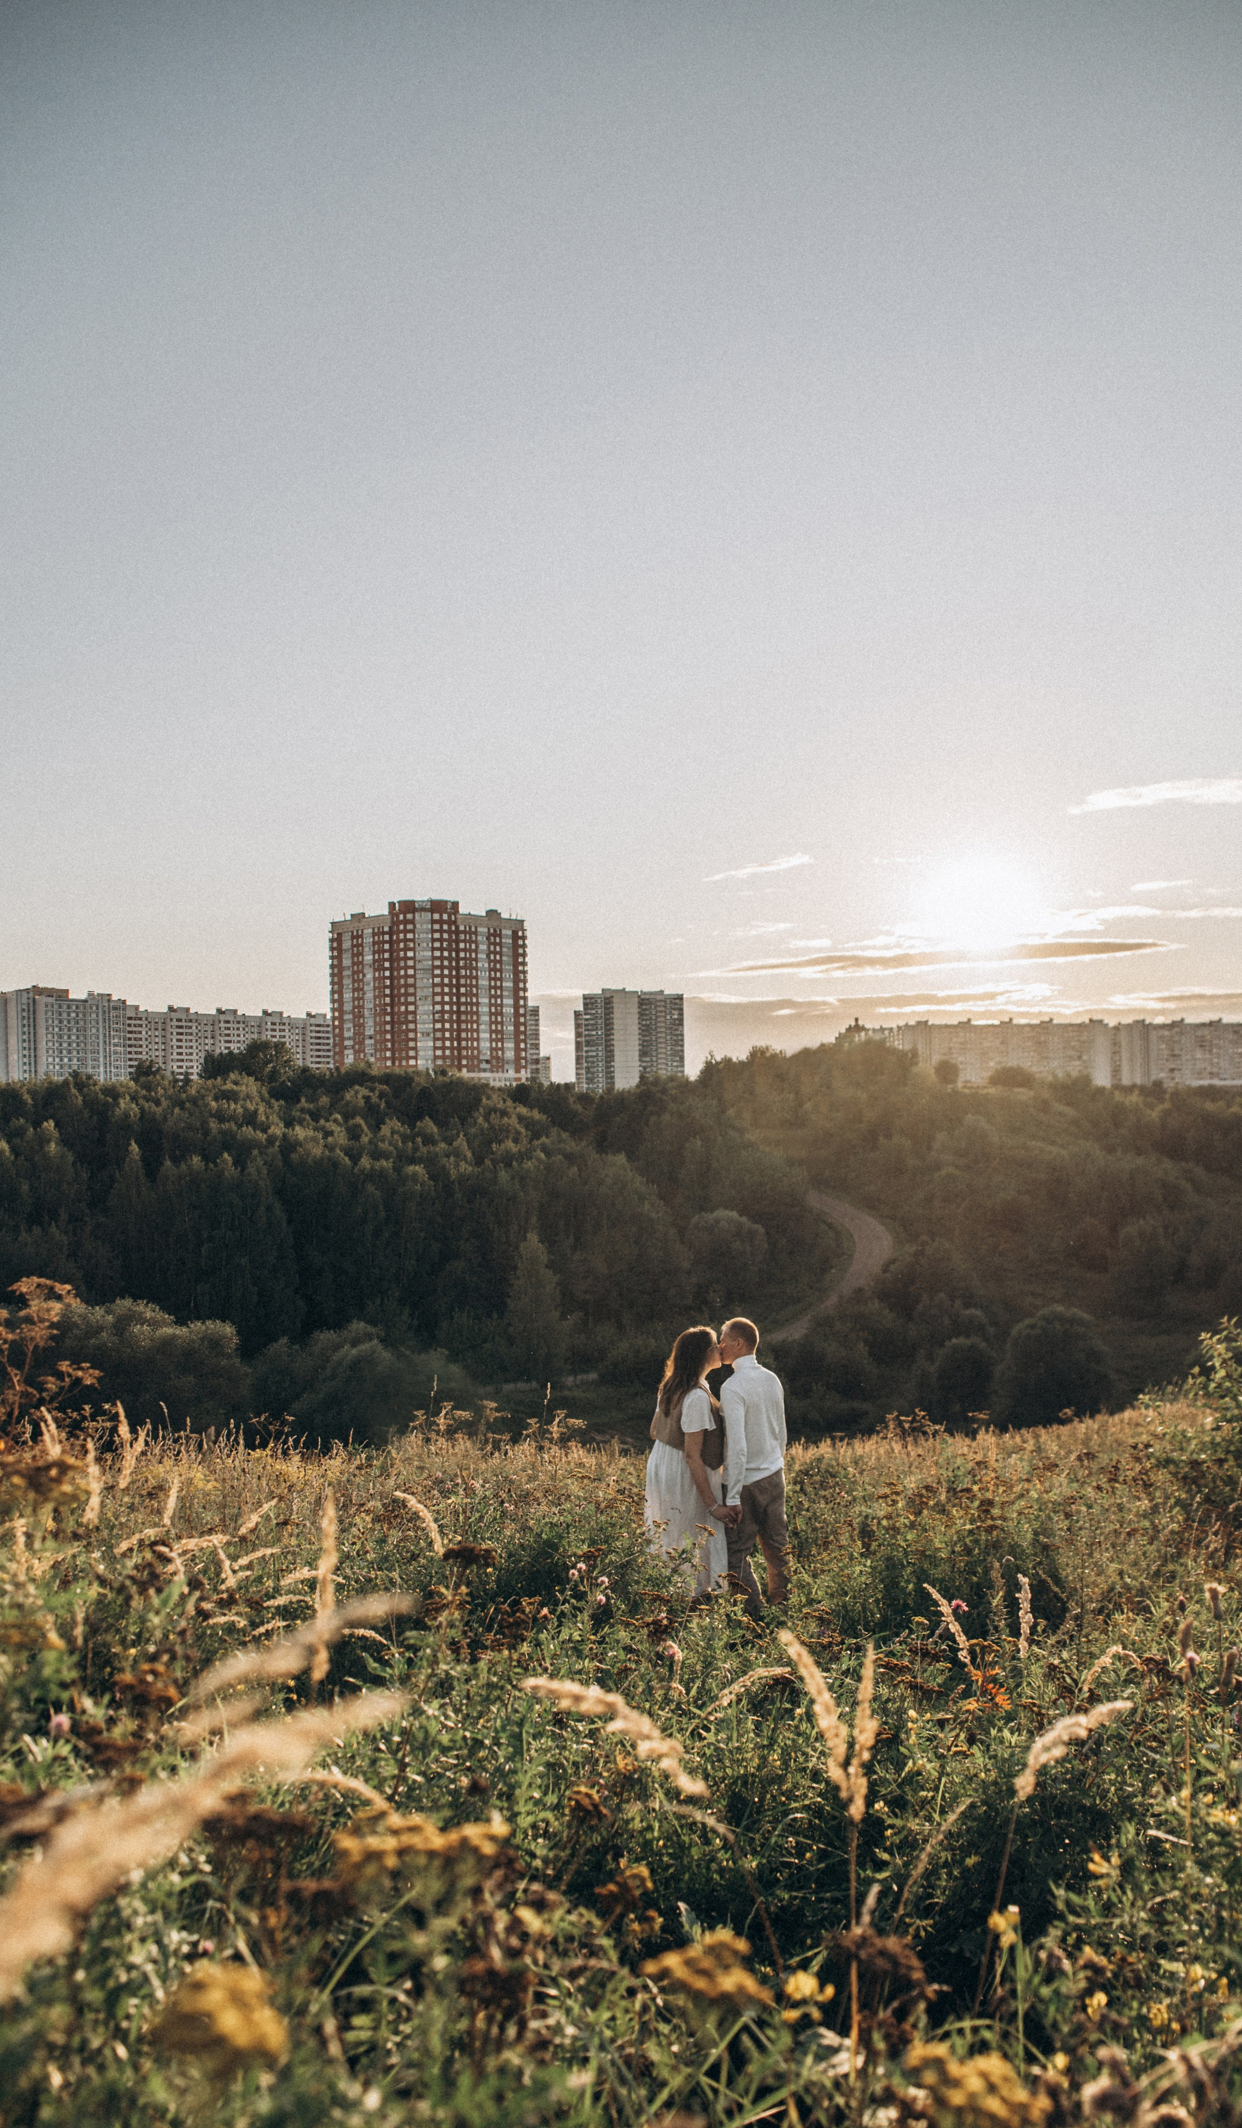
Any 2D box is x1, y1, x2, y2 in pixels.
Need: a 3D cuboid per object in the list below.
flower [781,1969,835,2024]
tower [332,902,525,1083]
[{"bbox_3d":[0.132,0.657,1.000,0.037,0.033,0.035,-1,-1,7],"label":"flower"},{"bbox_3d":[-65.500,-23.800,485.000,66.000,64.000,31.000,-1,-1,-6],"label":"tower"}]

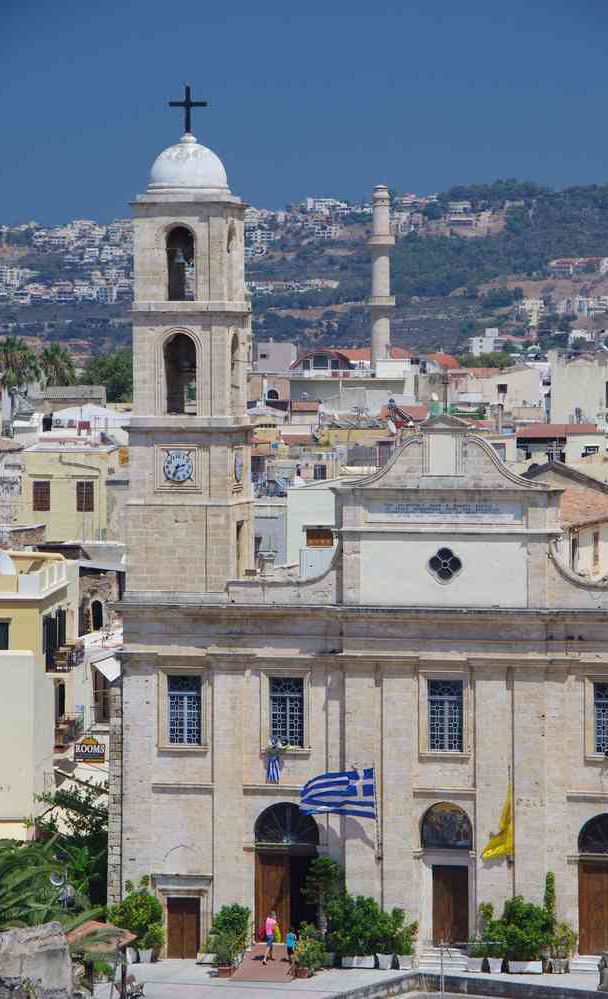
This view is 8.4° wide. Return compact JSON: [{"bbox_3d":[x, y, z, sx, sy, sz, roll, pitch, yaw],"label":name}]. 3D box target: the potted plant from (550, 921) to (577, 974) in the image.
[{"bbox_3d":[7.994,13.832,128.218,0.850,1.580,0.800,0,2,13],"label":"potted plant"}]

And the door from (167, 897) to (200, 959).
[{"bbox_3d":[-3.821,13.592,131.975,1.051,1.953,0.100,0,2,13],"label":"door"}]

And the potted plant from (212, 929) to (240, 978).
[{"bbox_3d":[-2.500,14.469,132.665,0.752,1.463,0.800,0,3,10],"label":"potted plant"}]

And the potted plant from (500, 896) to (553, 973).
[{"bbox_3d":[6.864,13.422,128.422,1.650,2.306,1.250,0,2,13],"label":"potted plant"}]

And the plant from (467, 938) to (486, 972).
[{"bbox_3d":[5.526,14.607,133.338,0.514,1.007,0.500,0,3,10],"label":"plant"}]

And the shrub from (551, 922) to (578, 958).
[{"bbox_3d":[8.327,14.093,133.024,0.749,1.028,0.750,0,3,10],"label":"shrub"}]

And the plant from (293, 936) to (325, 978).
[{"bbox_3d":[0.176,14.543,132.195,0.877,1.181,0.900,0,3,10],"label":"plant"}]

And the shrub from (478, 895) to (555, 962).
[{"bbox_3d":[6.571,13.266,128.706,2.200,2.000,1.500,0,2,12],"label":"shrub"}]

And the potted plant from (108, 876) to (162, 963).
[{"bbox_3d":[-5.478,13.654,135.391,1.553,2.575,1.400,0,3,10],"label":"potted plant"}]

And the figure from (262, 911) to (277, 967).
[{"bbox_3d":[-1.106,14.070,133.417,0.520,1.670,0.550,0,3,10],"label":"figure"}]

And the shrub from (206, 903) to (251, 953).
[{"bbox_3d":[-2.372,13.445,130.750,1.400,1.500,1.200,0,2,12],"label":"shrub"}]

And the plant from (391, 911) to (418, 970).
[{"bbox_3d":[3.126,13.720,129.486,0.820,1.846,0.800,0,2,13],"label":"plant"}]

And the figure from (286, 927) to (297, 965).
[{"bbox_3d":[-0.386,13.744,128.479,0.380,1.132,0.320,0,2,13],"label":"figure"}]

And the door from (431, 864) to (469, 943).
[{"bbox_3d":[4.591,12.724,130.443,1.170,2.420,0.120,0,2,12],"label":"door"}]

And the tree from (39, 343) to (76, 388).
[{"bbox_3d":[-19.533,-6.952,330.209,3.000,11.000,3.000,0,2,13],"label":"tree"}]

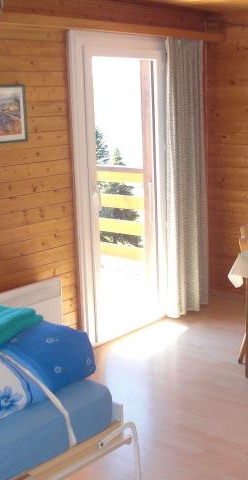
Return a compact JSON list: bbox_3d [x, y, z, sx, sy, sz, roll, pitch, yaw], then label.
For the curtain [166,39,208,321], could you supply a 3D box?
[{"bbox_3d":[0.475,-0.442,4.931,0.117,2.025,0.428,8,16,41],"label":"curtain"}]

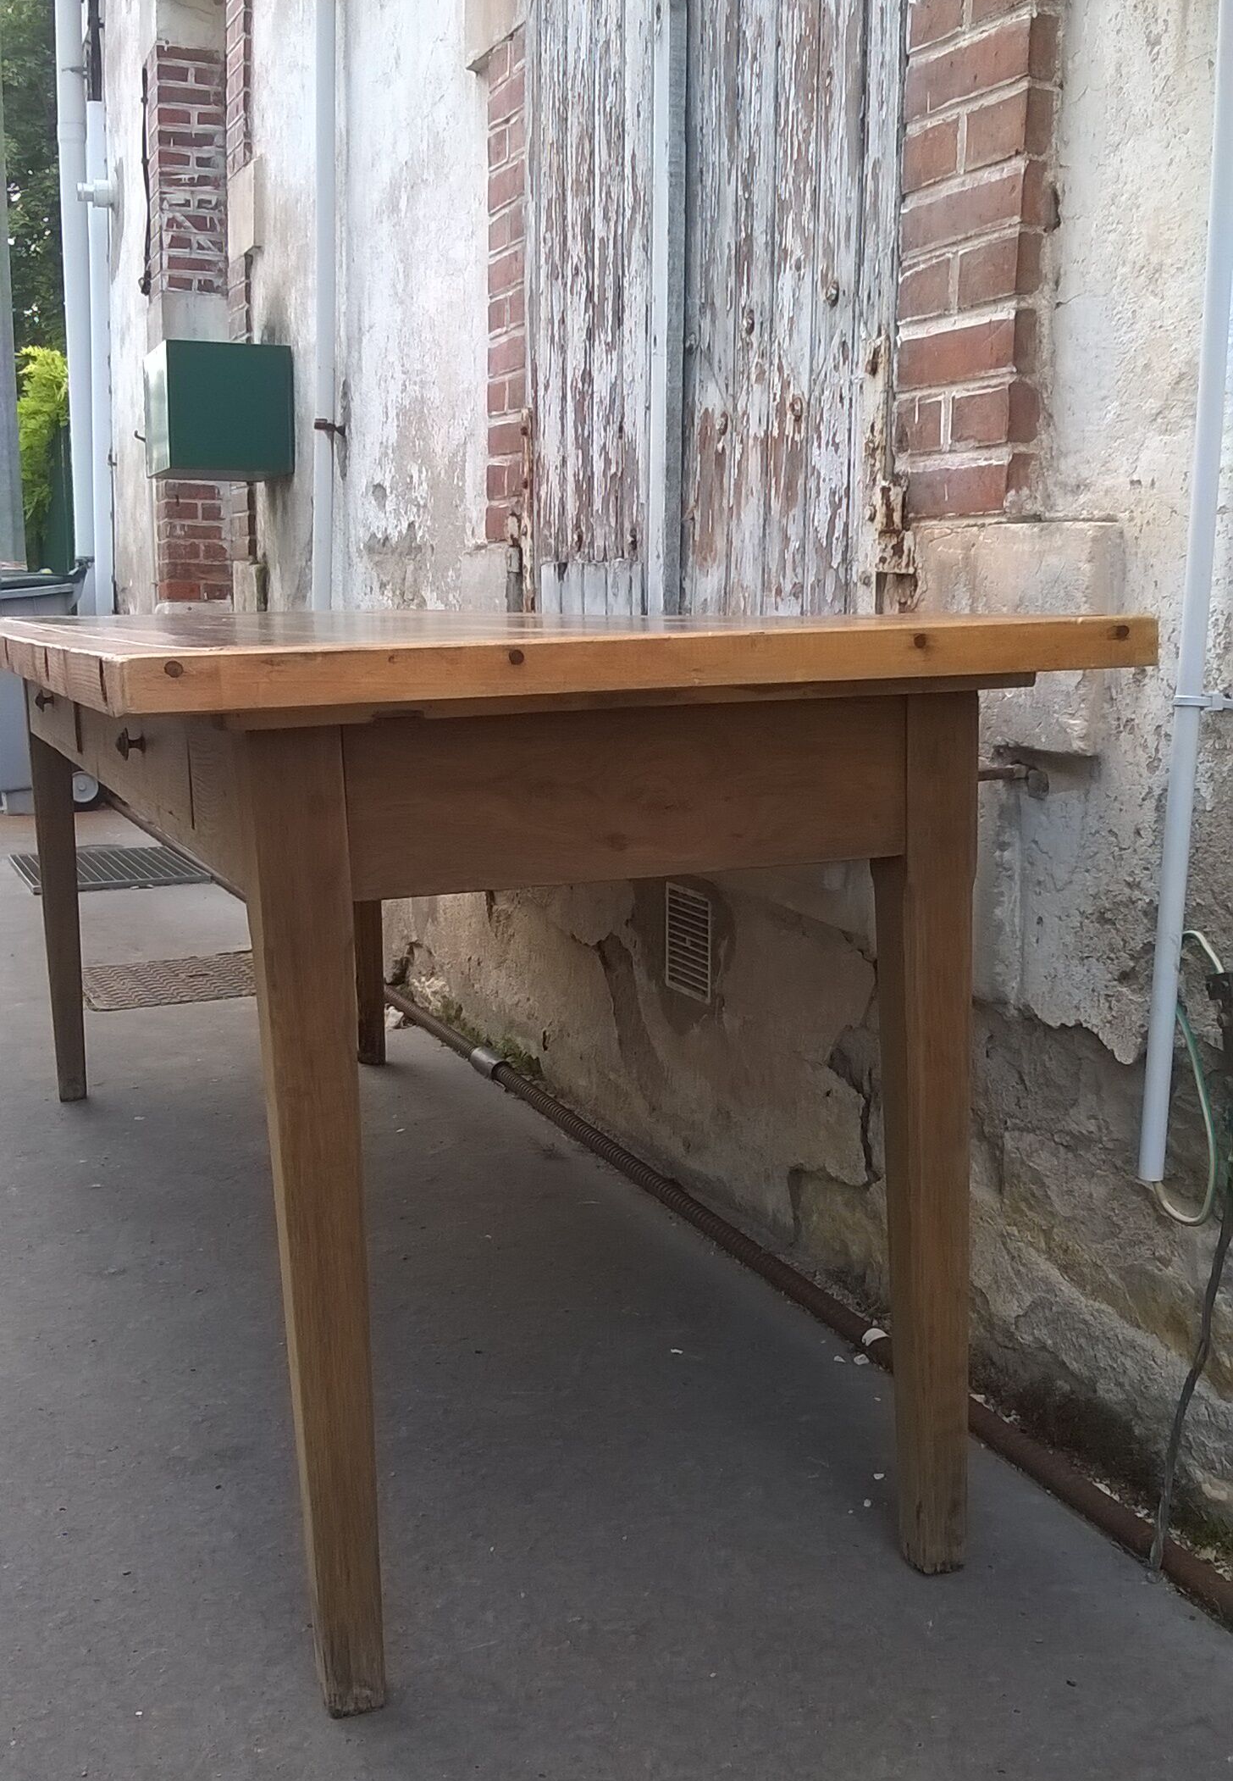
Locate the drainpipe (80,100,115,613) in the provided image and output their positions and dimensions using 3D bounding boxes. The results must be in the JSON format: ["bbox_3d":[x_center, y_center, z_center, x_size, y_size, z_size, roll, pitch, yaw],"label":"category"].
[{"bbox_3d":[-2.114,-1.800,7.915,0.085,2.718,0.080,-3,10,-22],"label":"drainpipe"}]

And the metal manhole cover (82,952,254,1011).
[{"bbox_3d":[-0.896,0.194,4.173,0.500,0.022,0.515,-5,10,-21],"label":"metal manhole cover"}]

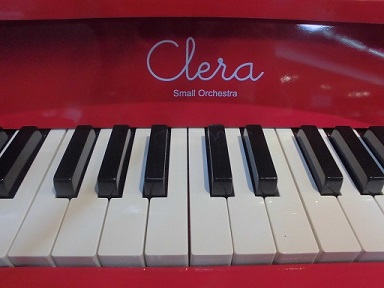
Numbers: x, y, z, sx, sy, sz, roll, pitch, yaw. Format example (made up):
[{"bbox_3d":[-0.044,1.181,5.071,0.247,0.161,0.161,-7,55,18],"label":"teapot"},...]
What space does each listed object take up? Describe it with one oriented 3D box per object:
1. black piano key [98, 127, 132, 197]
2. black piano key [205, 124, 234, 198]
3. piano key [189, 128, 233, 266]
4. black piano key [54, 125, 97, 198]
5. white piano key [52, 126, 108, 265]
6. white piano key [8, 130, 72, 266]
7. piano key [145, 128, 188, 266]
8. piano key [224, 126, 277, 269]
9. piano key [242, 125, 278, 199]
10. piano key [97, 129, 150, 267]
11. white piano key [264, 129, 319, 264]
[{"bbox_3d":[-0.053,0.007,0.201,0.012,0.013,0.063,0,42,-2],"label":"black piano key"},{"bbox_3d":[0.019,0.007,0.203,0.012,0.013,0.063,0,42,-2],"label":"black piano key"},{"bbox_3d":[0.009,0.028,0.199,0.023,0.014,0.106,0,42,-2],"label":"piano key"},{"bbox_3d":[-0.080,0.007,0.200,0.012,0.013,0.063,0,42,-2],"label":"black piano key"},{"bbox_3d":[-0.064,0.029,0.196,0.023,0.014,0.106,0,42,-2],"label":"white piano key"},{"bbox_3d":[-0.087,0.029,0.196,0.022,0.014,0.106,0,42,-2],"label":"white piano key"},{"bbox_3d":[-0.015,0.028,0.198,0.024,0.014,0.106,0,42,-2],"label":"piano key"},{"bbox_3d":[0.033,0.028,0.199,0.023,0.014,0.106,0,42,-2],"label":"piano key"},{"bbox_3d":[0.047,0.007,0.204,0.012,0.013,0.063,0,42,-2],"label":"piano key"},{"bbox_3d":[-0.040,0.029,0.197,0.024,0.014,0.106,0,42,-2],"label":"piano key"},{"bbox_3d":[0.057,0.028,0.200,0.023,0.014,0.106,0,42,-2],"label":"white piano key"}]

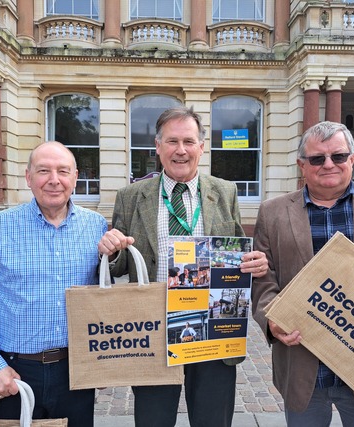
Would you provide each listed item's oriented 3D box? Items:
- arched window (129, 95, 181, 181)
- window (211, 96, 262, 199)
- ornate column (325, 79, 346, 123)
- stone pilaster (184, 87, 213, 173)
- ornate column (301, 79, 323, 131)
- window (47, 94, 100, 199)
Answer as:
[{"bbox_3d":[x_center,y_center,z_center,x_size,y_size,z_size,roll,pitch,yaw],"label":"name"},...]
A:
[{"bbox_3d":[-0.581,-1.728,10.606,1.370,2.850,0.220,1,3,-2],"label":"arched window"},{"bbox_3d":[1.642,-1.708,10.701,1.370,2.850,0.220,1,3,-2],"label":"window"},{"bbox_3d":[3.772,-1.612,9.562,0.530,3.100,0.530,1,3,-2],"label":"ornate column"},{"bbox_3d":[0.545,-1.688,10.475,0.760,3.120,0.420,1,3,-2],"label":"stone pilaster"},{"bbox_3d":[3.232,-1.617,9.539,0.530,3.100,0.530,1,3,-2],"label":"ornate column"},{"bbox_3d":[-2.774,-1.747,10.513,1.370,2.850,0.220,1,3,-2],"label":"window"}]

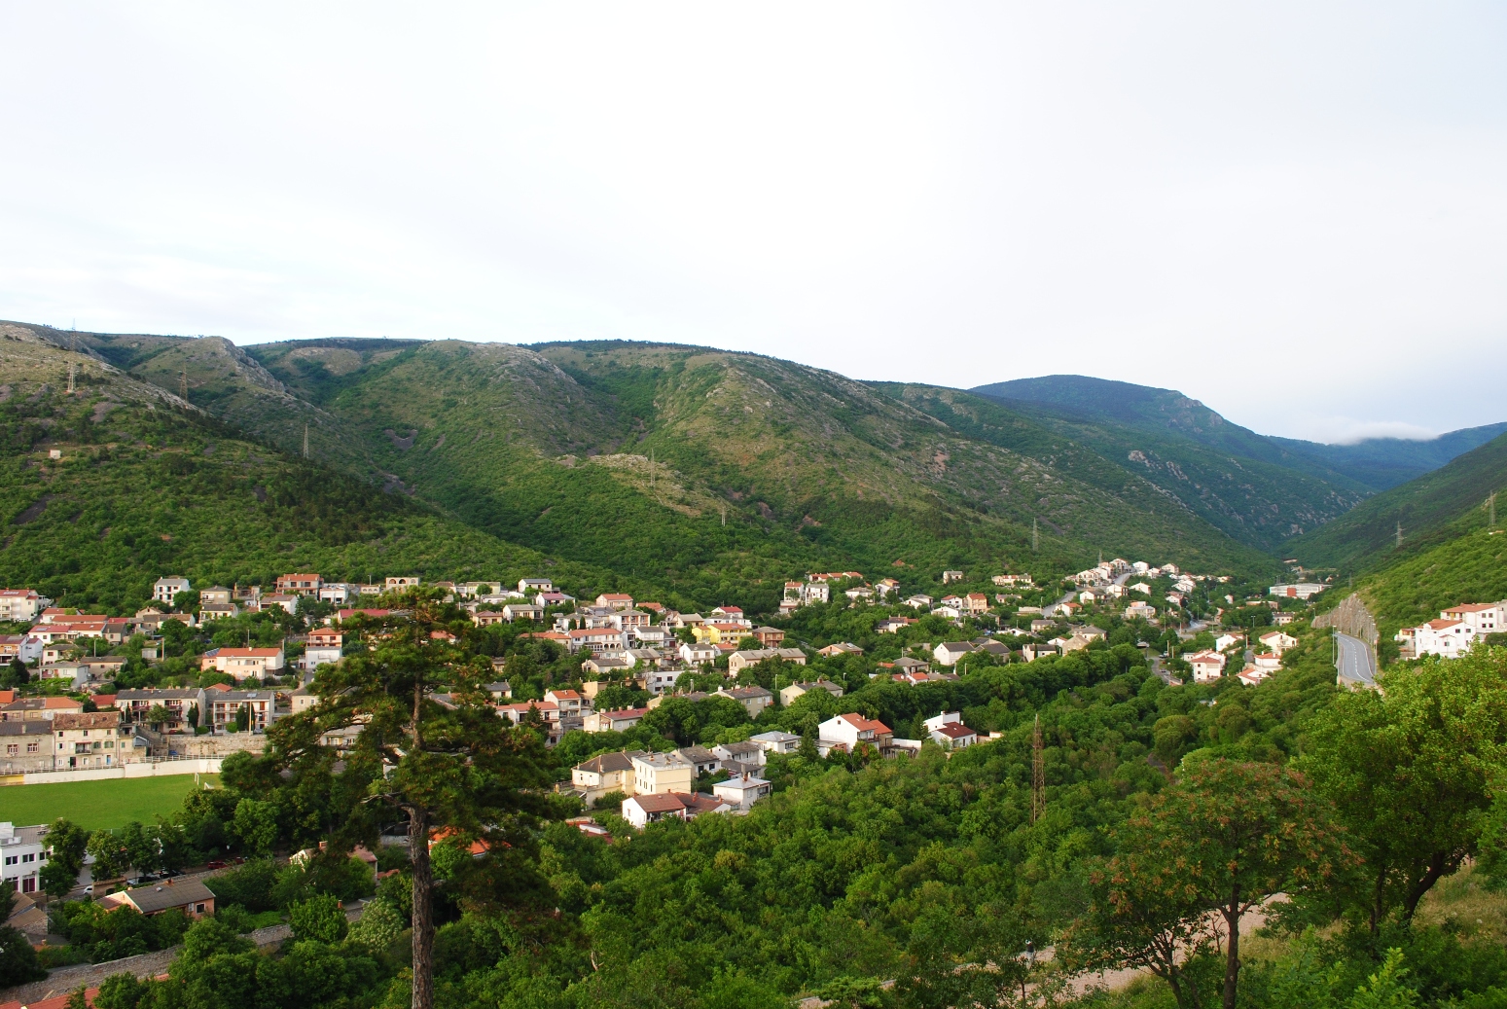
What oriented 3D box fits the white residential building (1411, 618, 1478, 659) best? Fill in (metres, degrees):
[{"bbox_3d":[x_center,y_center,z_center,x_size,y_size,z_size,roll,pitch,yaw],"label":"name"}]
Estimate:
[{"bbox_3d":[171.250,33.550,280.000,11.000,9.700,8.000,0,-1,-12],"label":"white residential building"}]

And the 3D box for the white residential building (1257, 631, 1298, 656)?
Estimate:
[{"bbox_3d":[187.730,50.550,405.000,10.800,8.700,8.500,0,-1,9],"label":"white residential building"}]

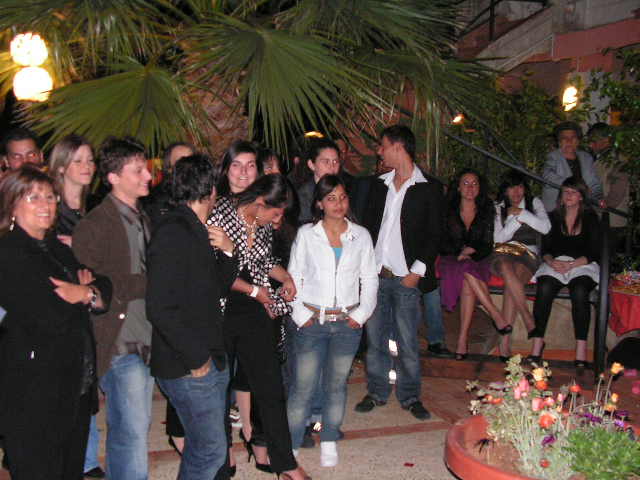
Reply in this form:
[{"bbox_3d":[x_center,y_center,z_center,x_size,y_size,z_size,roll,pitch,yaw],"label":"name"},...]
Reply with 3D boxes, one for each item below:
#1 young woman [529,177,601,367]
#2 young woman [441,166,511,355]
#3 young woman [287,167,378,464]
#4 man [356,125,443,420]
[{"bbox_3d":[1.851,0.192,6.133,0.500,1.310,0.760,2,6,20],"label":"young woman"},{"bbox_3d":[1.191,0.153,6.269,0.520,1.340,0.800,2,6,16],"label":"young woman"},{"bbox_3d":[0.063,0.411,4.466,0.480,1.560,0.360,0,6,-2],"label":"young woman"},{"bbox_3d":[0.525,0.188,5.308,0.540,1.830,0.360,1,6,14],"label":"man"}]

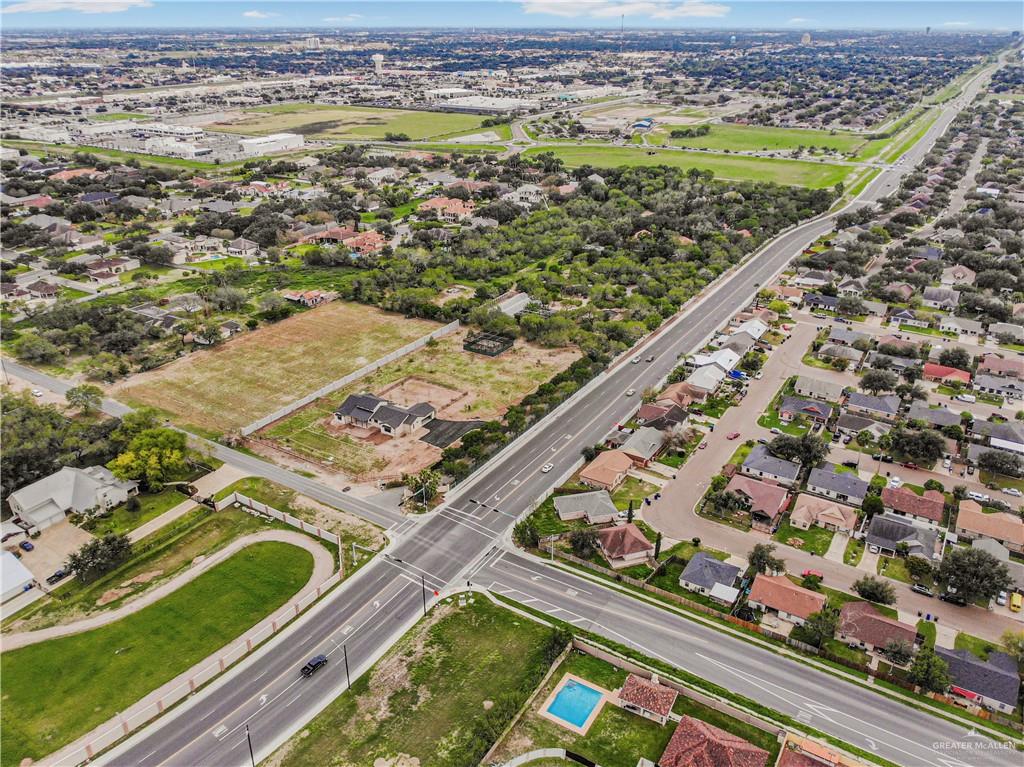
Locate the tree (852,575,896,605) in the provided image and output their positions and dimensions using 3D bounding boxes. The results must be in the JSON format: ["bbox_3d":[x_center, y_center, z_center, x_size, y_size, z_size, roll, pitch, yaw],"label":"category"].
[{"bbox_3d":[85.280,48.590,167.000,9.700,6.500,8.200,15,30,26],"label":"tree"}]

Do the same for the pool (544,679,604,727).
[{"bbox_3d":[13.048,65.780,145.092,7.600,1.200,9.300,16,31,29],"label":"pool"}]

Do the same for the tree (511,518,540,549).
[{"bbox_3d":[3.741,40.360,187.698,6.800,5.600,6.800,0,27,0],"label":"tree"}]

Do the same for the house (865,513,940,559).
[{"bbox_3d":[103.759,40.542,188.404,15.400,4.900,15.700,16,31,28],"label":"house"}]

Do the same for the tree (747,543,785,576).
[{"bbox_3d":[63.030,43.380,175.750,8.500,7.900,8.300,0,27,0],"label":"tree"}]

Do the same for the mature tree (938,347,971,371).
[{"bbox_3d":[173.860,-9.730,278.860,10.800,9.600,10.600,0,27,0],"label":"mature tree"}]

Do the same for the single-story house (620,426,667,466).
[{"bbox_3d":[42.340,19.230,226.930,10.000,4.800,16.800,16,31,28],"label":"single-story house"}]

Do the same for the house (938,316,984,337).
[{"bbox_3d":[203.450,-26.885,320.874,16.100,5.000,13.000,14,30,25],"label":"house"}]

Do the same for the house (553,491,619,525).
[{"bbox_3d":[20.170,34.150,197.660,15.800,4.600,10.700,-5,27,-11],"label":"house"}]

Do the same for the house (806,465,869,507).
[{"bbox_3d":[96.100,28.560,208.480,15.000,4.800,13.800,15,31,27],"label":"house"}]

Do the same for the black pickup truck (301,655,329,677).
[{"bbox_3d":[-42.298,60.545,151.762,1.980,1.880,5.600,18,32,32],"label":"black pickup truck"}]

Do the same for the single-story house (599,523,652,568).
[{"bbox_3d":[29.268,41.439,186.304,11.600,5.000,11.400,-8,28,-16],"label":"single-story house"}]

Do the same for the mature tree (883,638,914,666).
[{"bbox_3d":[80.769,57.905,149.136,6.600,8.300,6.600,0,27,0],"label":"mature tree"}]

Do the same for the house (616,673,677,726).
[{"bbox_3d":[27.649,63.506,143.869,9.800,3.900,7.000,14,30,26],"label":"house"}]

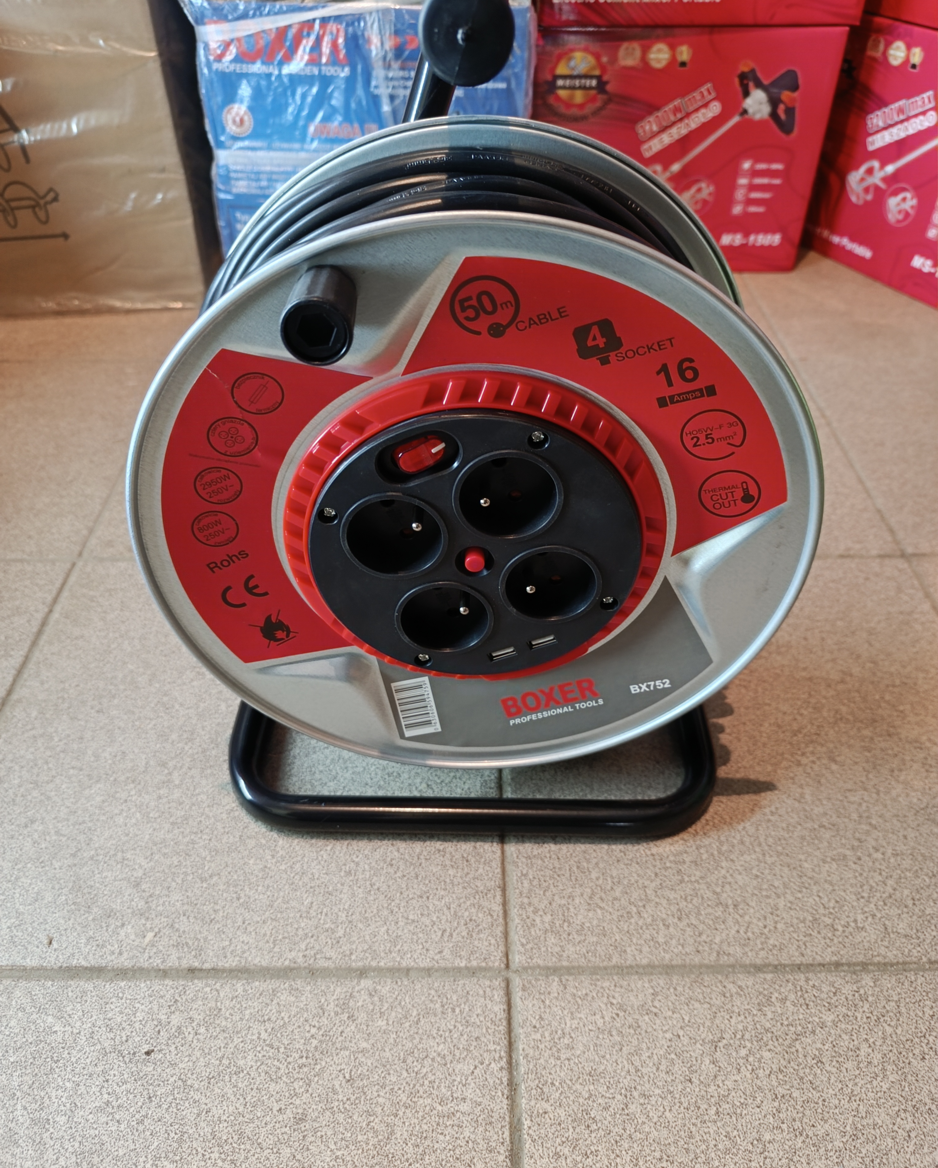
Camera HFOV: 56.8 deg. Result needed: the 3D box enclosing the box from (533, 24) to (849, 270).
[{"bbox_3d":[0.222,-0.522,1.008,0.315,0.245,0.200,0,42,0],"label":"box"}]

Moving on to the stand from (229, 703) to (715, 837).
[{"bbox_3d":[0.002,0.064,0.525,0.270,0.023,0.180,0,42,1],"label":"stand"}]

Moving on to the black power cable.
[{"bbox_3d":[-0.003,-0.049,0.411,0.272,0.264,0.108,0,42,1],"label":"black power cable"}]

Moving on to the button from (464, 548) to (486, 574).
[{"bbox_3d":[0.002,-0.011,0.368,0.009,0.009,0.008,0,42,1],"label":"button"}]

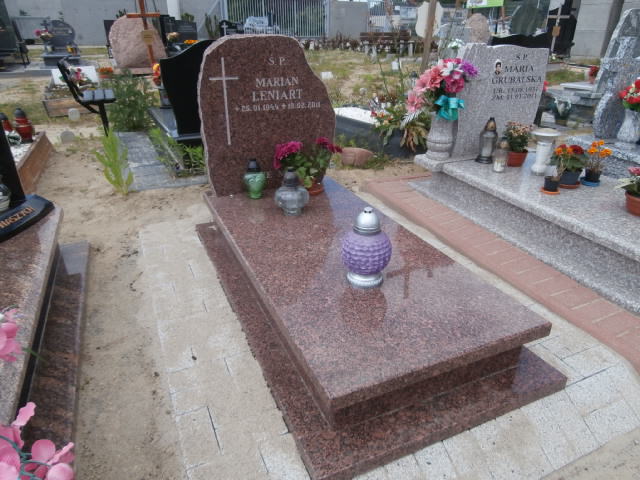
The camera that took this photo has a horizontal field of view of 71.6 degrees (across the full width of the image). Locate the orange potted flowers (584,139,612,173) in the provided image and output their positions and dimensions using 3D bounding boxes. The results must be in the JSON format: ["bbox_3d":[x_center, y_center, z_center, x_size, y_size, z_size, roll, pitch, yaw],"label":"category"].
[{"bbox_3d":[1.683,-0.484,2.712,0.155,0.235,0.145,-9,26,-17],"label":"orange potted flowers"}]

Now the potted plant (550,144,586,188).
[{"bbox_3d":[1.540,-0.452,2.701,0.200,0.250,0.190,-9,26,-17],"label":"potted plant"}]

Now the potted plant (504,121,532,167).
[{"bbox_3d":[1.295,-0.631,2.913,0.175,0.280,0.175,-11,27,-21],"label":"potted plant"}]

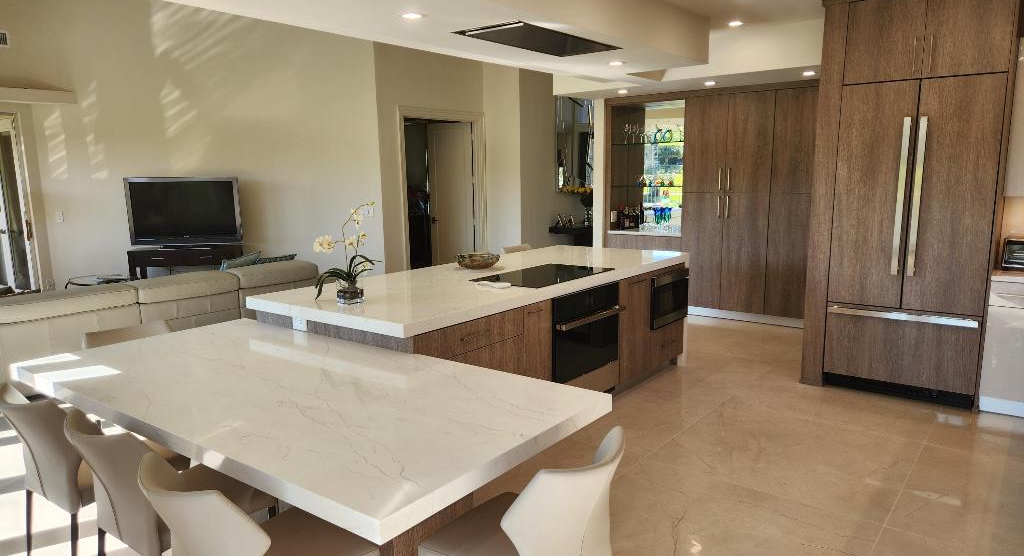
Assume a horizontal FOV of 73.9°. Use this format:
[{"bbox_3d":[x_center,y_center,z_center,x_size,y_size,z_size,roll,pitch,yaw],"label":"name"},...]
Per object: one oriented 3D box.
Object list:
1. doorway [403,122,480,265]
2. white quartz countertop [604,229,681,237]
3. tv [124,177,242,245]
[{"bbox_3d":[-0.831,-0.765,8.089,0.160,2.154,1.287,6,11,37],"label":"doorway"},{"bbox_3d":[1.610,-0.515,7.685,0.912,0.040,0.560,6,11,37],"label":"white quartz countertop"},{"bbox_3d":[-3.272,-0.655,6.802,1.063,0.684,0.140,-2,9,-8],"label":"tv"}]

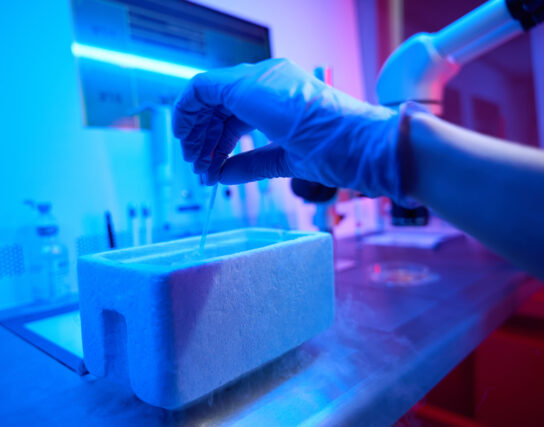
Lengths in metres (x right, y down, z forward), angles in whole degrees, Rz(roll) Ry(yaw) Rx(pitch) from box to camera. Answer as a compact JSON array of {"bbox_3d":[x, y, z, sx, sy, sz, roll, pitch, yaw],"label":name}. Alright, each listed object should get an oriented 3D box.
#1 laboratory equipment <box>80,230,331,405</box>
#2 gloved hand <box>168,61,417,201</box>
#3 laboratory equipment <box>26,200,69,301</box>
[{"bbox_3d":[-0.047,0.074,0.388,0.118,0.092,0.200,3,7,40],"label":"laboratory equipment"},{"bbox_3d":[0.007,-0.065,0.358,0.190,0.108,0.090,0,7,27],"label":"gloved hand"},{"bbox_3d":[-0.296,0.049,0.558,0.054,0.125,0.047,-2,5,3],"label":"laboratory equipment"}]

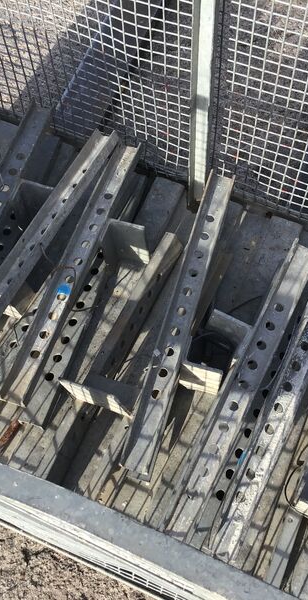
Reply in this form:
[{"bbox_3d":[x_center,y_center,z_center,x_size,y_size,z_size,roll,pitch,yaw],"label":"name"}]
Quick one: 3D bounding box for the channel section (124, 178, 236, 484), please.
[{"bbox_3d":[0.048,0.013,1.192,0.043,0.021,0.559,15,65,5],"label":"channel section"}]

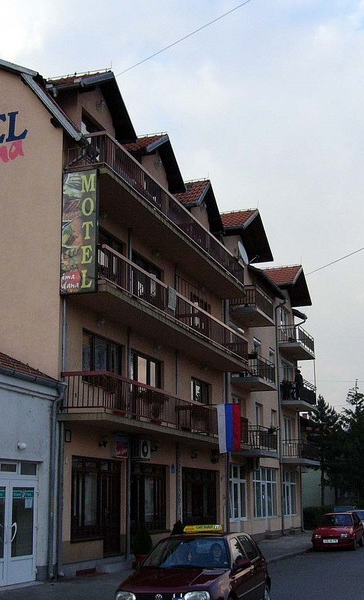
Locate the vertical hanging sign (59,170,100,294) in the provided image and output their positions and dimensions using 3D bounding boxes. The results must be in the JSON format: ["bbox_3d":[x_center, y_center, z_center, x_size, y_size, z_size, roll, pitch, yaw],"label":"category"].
[{"bbox_3d":[-2.496,-1.728,19.889,0.920,3.140,0.160,-5,-14,16],"label":"vertical hanging sign"}]

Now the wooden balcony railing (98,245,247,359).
[{"bbox_3d":[-0.219,0.746,28.187,1.320,1.030,14.150,-6,-15,19],"label":"wooden balcony railing"}]

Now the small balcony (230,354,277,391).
[{"bbox_3d":[3.442,3.508,38.162,1.180,1.100,3.400,-6,-15,19],"label":"small balcony"}]

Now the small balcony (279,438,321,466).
[{"bbox_3d":[6.444,8.310,43.557,1.108,1.200,5.089,-6,-15,19],"label":"small balcony"}]

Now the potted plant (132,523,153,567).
[{"bbox_3d":[-1.081,6.707,22.134,0.560,1.195,0.560,-1,-14,0],"label":"potted plant"}]

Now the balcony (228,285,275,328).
[{"bbox_3d":[3.083,0.350,35.490,1.238,1.077,3.213,-5,-15,19],"label":"balcony"}]

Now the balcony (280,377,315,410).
[{"bbox_3d":[6.964,5.758,47.741,1.140,1.370,4.500,-6,-15,19],"label":"balcony"}]

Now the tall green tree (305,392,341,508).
[{"bbox_3d":[9.406,10.780,54.637,2.600,8.800,2.600,-6,-15,19],"label":"tall green tree"}]

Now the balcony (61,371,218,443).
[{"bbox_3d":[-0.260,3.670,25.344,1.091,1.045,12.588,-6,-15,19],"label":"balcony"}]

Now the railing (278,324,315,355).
[{"bbox_3d":[6.937,2.510,48.643,1.170,1.070,4.550,-6,-15,19],"label":"railing"}]

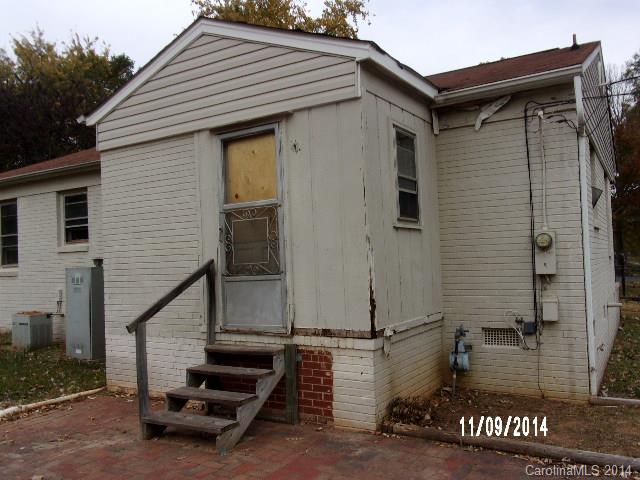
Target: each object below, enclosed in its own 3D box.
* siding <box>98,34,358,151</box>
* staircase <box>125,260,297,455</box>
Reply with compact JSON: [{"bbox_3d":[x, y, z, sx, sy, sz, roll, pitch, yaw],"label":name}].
[{"bbox_3d":[-1.206,-1.643,5.366,3.583,1.011,0.067,-3,-1,32],"label":"siding"},{"bbox_3d":[-0.903,0.929,4.590,1.007,1.513,1.066,-3,-1,32],"label":"staircase"}]

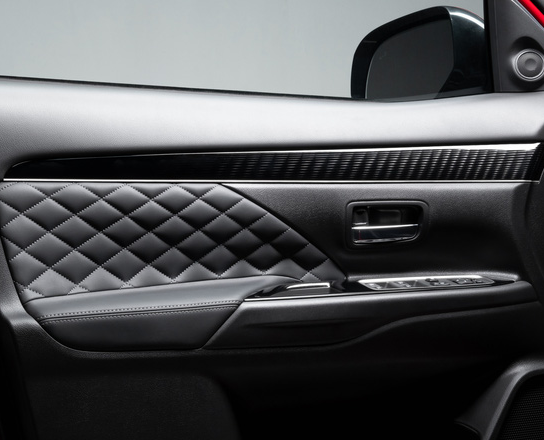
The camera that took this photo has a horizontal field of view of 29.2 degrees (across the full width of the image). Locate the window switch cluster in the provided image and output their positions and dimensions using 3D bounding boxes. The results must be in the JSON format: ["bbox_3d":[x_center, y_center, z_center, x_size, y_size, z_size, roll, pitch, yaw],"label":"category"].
[{"bbox_3d":[0.228,0.097,1.532,0.215,0.022,0.062,-2,10,-23],"label":"window switch cluster"}]

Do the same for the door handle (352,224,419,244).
[{"bbox_3d":[0.168,0.021,1.549,0.103,0.027,0.025,-1,10,-23],"label":"door handle"}]

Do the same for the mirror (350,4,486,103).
[{"bbox_3d":[0.262,-0.272,1.800,0.140,0.185,0.230,-10,14,-44],"label":"mirror"}]

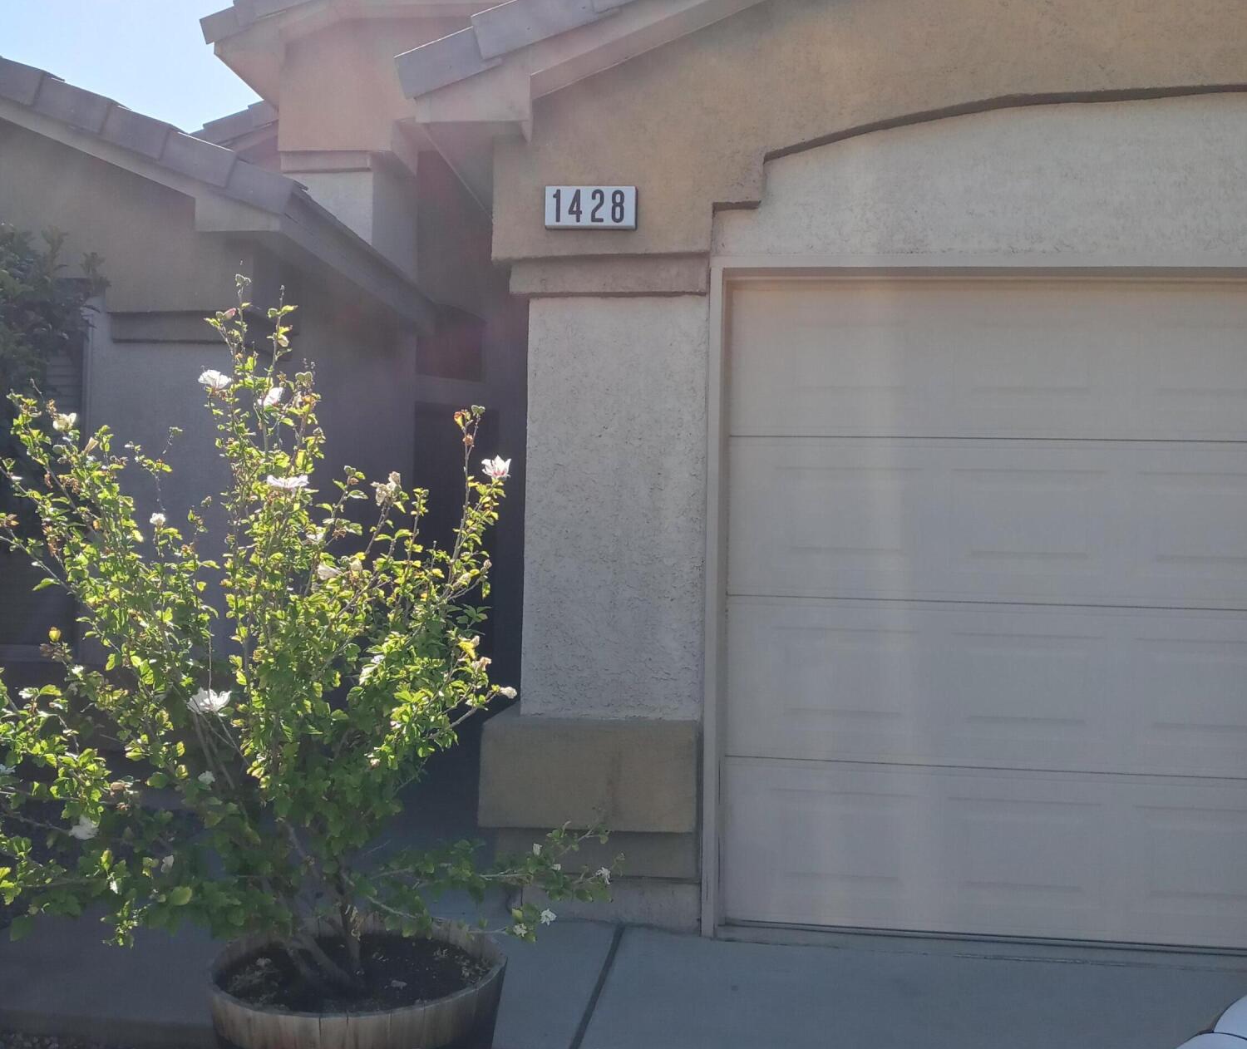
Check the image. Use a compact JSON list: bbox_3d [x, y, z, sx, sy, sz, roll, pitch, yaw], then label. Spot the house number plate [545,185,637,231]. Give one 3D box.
[{"bbox_3d":[-0.100,-0.998,4.246,0.286,0.126,0.050,1,0,6],"label":"house number plate"}]

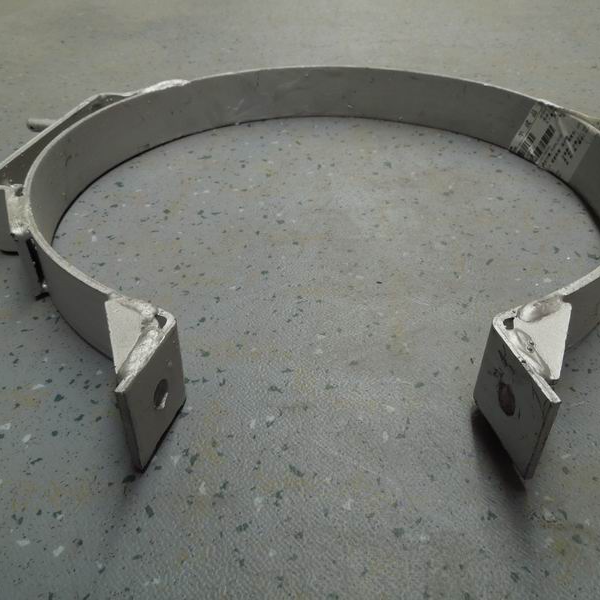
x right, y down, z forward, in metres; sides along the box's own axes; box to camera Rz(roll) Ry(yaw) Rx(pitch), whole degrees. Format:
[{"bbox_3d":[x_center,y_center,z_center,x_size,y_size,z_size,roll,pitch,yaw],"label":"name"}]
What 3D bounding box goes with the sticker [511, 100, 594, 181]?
[{"bbox_3d":[0.207,-0.129,0.476,0.006,0.049,0.090,-12,39,-15],"label":"sticker"}]

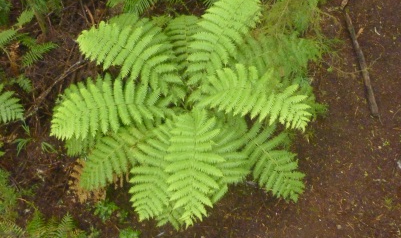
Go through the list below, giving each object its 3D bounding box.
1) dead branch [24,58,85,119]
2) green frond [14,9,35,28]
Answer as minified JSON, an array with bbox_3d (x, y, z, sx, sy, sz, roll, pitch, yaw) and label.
[{"bbox_3d":[-1.495,-0.320,4.790,0.120,0.080,0.856,31,67,17],"label":"dead branch"},{"bbox_3d":[-2.439,-1.382,6.448,0.299,0.100,0.181,-37,64,2],"label":"green frond"}]

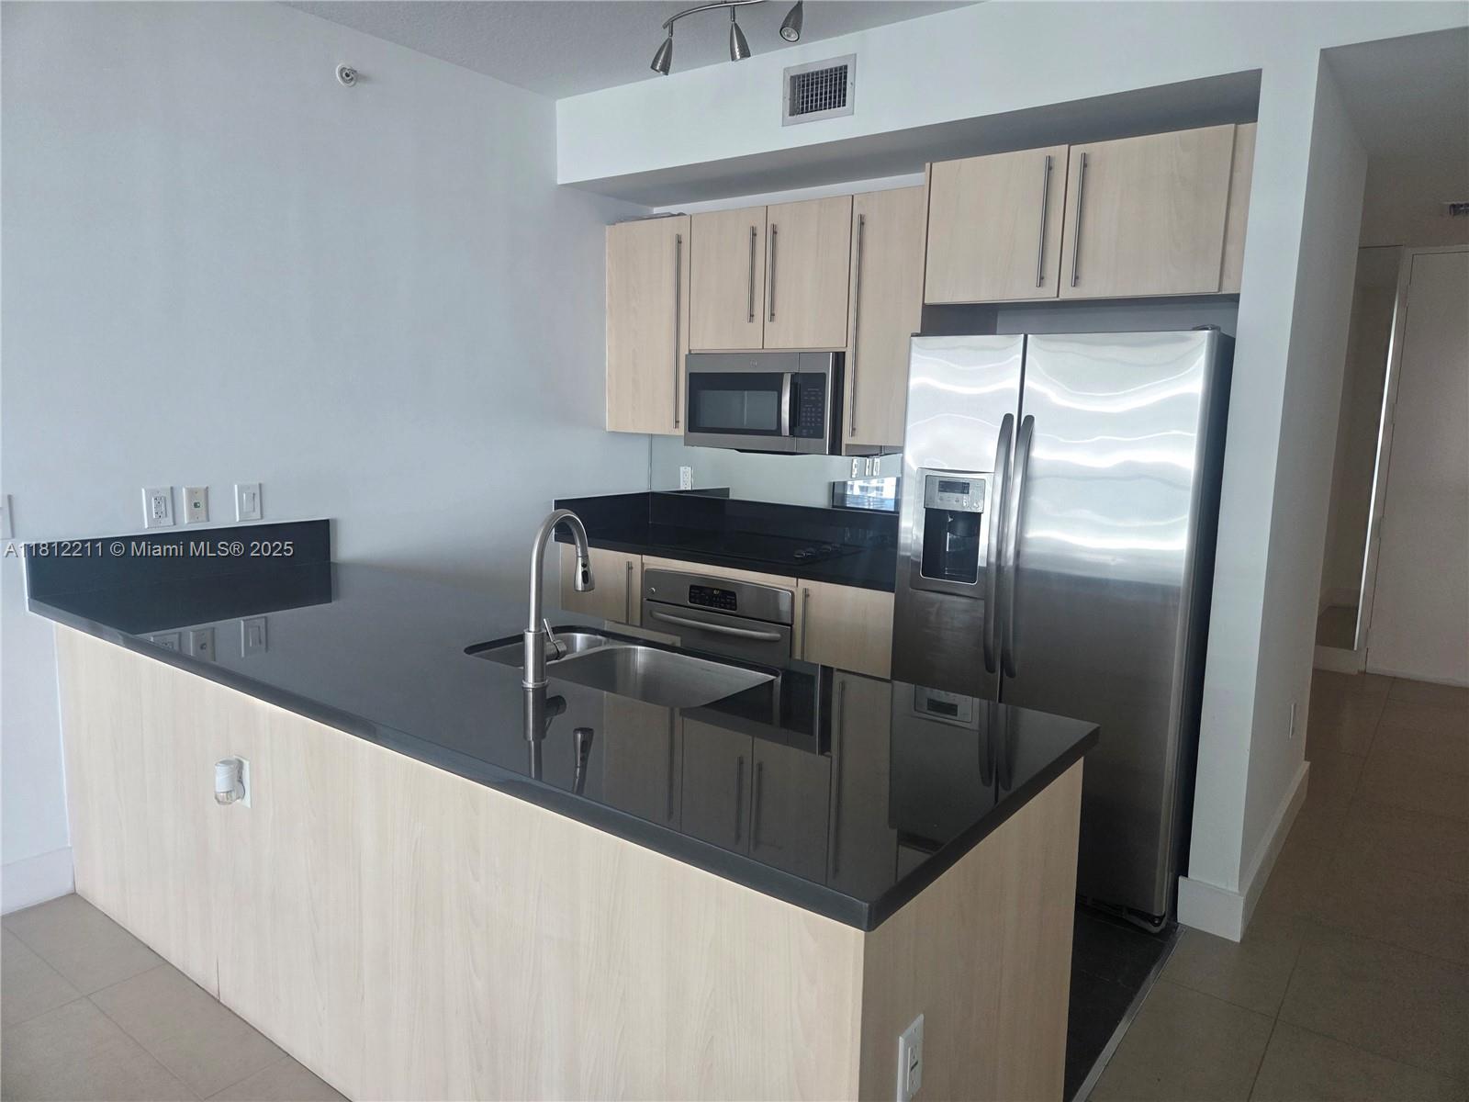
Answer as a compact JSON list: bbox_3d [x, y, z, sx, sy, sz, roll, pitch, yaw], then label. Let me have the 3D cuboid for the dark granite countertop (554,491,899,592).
[{"bbox_3d":[0.077,-0.074,4.142,1.741,0.192,0.636,8,10,36],"label":"dark granite countertop"}]

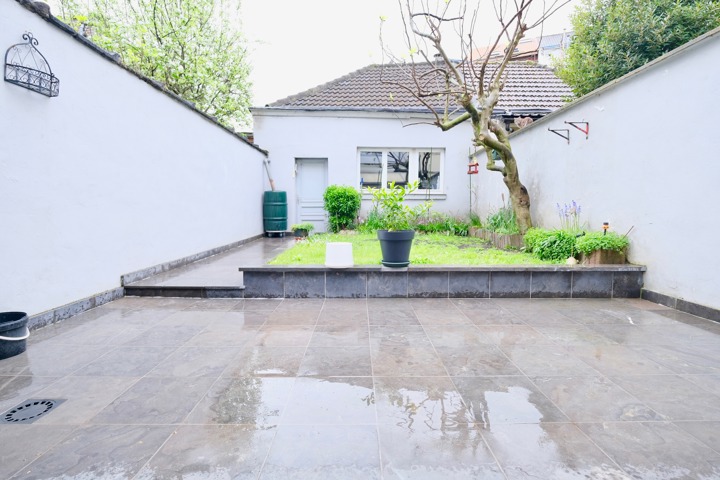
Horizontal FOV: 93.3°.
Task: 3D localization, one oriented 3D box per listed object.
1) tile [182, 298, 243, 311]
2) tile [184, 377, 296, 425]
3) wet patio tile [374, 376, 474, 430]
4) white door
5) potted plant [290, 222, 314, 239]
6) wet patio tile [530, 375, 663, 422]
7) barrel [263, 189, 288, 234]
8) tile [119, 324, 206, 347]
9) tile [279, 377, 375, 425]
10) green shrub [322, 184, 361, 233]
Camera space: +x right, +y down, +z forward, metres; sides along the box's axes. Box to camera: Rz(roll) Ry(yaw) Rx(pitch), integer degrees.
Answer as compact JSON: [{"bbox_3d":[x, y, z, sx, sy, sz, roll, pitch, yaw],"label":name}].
[{"bbox_3d":[-1.509,0.677,3.555,0.454,0.015,0.443,0,5,0],"label":"tile"},{"bbox_3d":[-0.593,0.836,1.778,0.450,0.020,0.450,0,5,0],"label":"tile"},{"bbox_3d":[0.307,0.837,1.793,0.454,0.015,0.443,0,5,0],"label":"wet patio tile"},{"bbox_3d":[-1.319,-1.197,9.438,0.896,2.094,0.080,0,5,0],"label":"white door"},{"bbox_3d":[-1.508,-0.264,8.913,0.616,0.373,0.450,0,5,0],"label":"potted plant"},{"bbox_3d":[1.207,0.833,1.786,0.450,0.020,0.450,0,5,0],"label":"wet patio tile"},{"bbox_3d":[-2.270,-0.704,9.080,0.641,1.172,0.641,0,5,0],"label":"barrel"},{"bbox_3d":[-1.497,0.755,2.625,0.447,0.020,0.440,0,6,0],"label":"tile"},{"bbox_3d":[-0.147,0.837,1.793,0.454,0.015,0.443,0,5,0],"label":"tile"},{"bbox_3d":[-0.472,-0.809,8.922,0.971,1.254,0.971,0,5,0],"label":"green shrub"}]

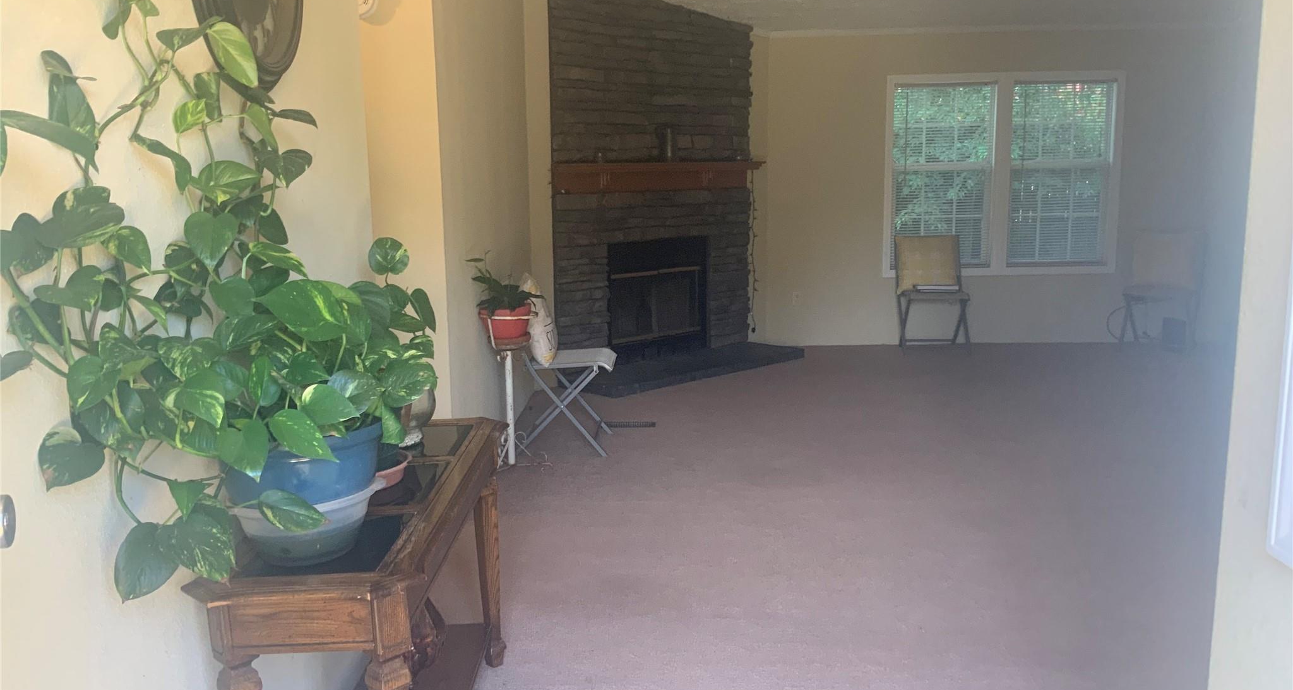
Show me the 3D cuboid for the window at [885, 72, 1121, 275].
[{"bbox_3d":[2.617,-1.244,7.969,1.710,1.460,0.090,-1,9,2],"label":"window"}]

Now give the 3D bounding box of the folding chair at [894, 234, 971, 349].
[{"bbox_3d":[2.083,-0.374,7.871,0.480,0.830,0.470,-1,9,2],"label":"folding chair"}]

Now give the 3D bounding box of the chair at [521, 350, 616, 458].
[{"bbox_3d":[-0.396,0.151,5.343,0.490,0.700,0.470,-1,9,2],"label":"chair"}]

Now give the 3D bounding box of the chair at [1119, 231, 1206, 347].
[{"bbox_3d":[3.723,-0.386,7.791,0.480,0.830,0.480,5,11,33],"label":"chair"}]

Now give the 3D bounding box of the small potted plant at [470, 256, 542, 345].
[{"bbox_3d":[-0.620,-0.198,4.819,0.310,0.410,0.330,-1,9,2],"label":"small potted plant"}]

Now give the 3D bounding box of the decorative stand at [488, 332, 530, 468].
[{"bbox_3d":[-0.611,0.246,4.948,0.220,0.650,0.230,-1,9,2],"label":"decorative stand"}]

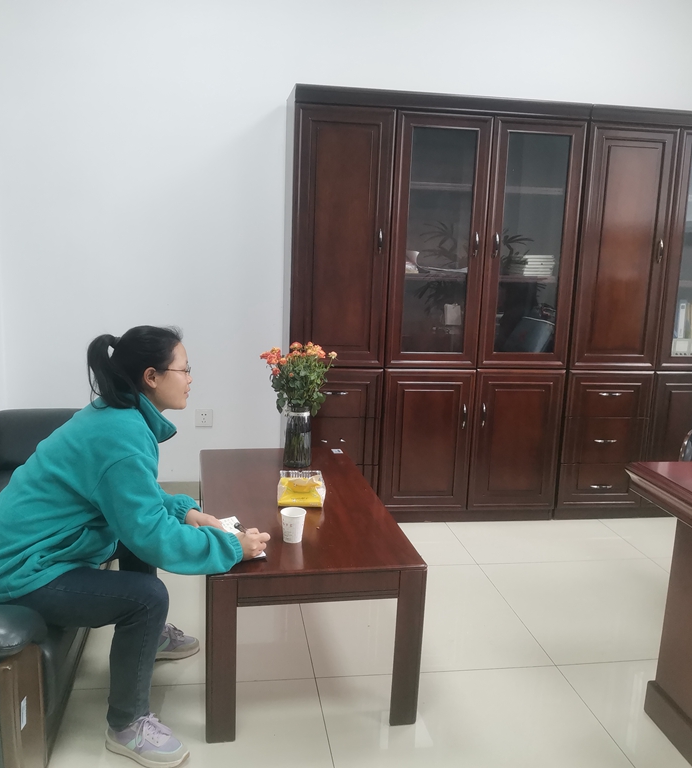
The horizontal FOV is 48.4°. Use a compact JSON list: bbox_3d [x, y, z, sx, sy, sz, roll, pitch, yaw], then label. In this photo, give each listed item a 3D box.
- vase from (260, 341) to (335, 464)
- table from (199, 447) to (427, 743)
[{"bbox_3d":[-0.186,0.079,2.981,0.285,0.475,0.265,0,11,-9],"label":"vase"},{"bbox_3d":[-0.201,0.621,2.692,0.593,0.482,1.225,0,11,-12],"label":"table"}]

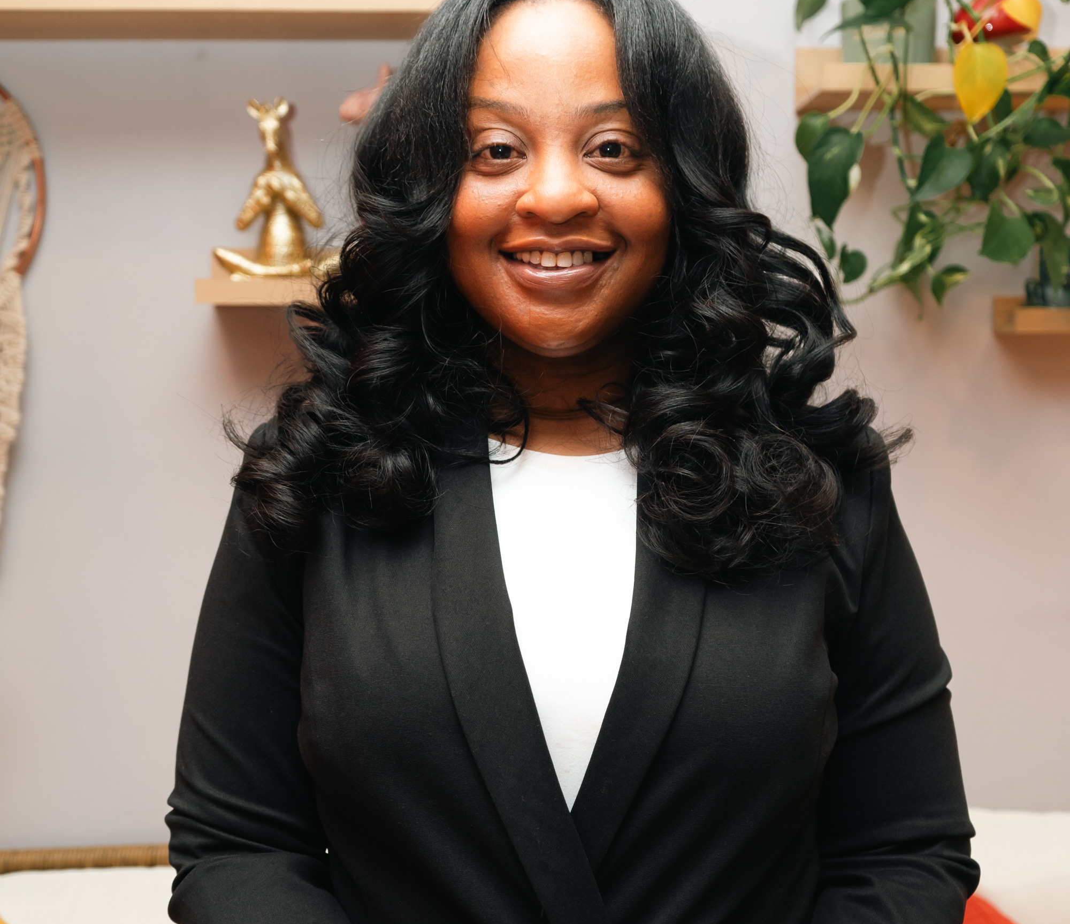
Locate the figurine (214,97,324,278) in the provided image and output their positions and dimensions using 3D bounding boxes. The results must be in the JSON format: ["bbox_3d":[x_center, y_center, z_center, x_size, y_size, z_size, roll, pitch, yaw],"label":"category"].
[{"bbox_3d":[-0.268,-0.285,1.629,0.137,0.189,0.085,0,5,4],"label":"figurine"}]

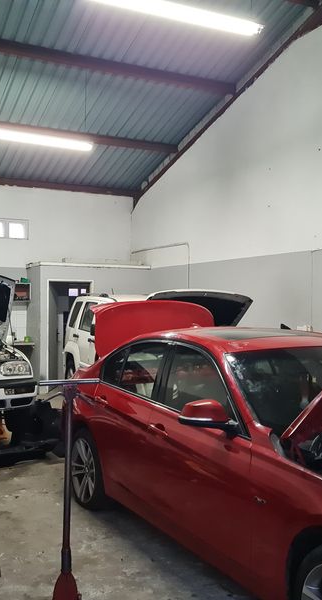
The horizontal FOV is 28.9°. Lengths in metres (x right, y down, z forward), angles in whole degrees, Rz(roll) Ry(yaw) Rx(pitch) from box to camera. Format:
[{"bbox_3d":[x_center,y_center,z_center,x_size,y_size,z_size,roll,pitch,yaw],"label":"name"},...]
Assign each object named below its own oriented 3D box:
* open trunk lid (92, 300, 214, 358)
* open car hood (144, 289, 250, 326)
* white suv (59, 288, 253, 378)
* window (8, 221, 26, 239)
[{"bbox_3d":[-0.116,0.303,5.902,1.270,0.620,0.400,1,-1,-28],"label":"open trunk lid"},{"bbox_3d":[0.340,0.229,8.324,1.480,0.680,0.900,1,-1,-22],"label":"open car hood"},{"bbox_3d":[-0.179,0.814,9.583,1.860,1.830,4.450,1,-1,-22],"label":"white suv"},{"bbox_3d":[-2.823,-1.362,12.225,0.340,0.320,0.080,1,-1,-26],"label":"window"}]

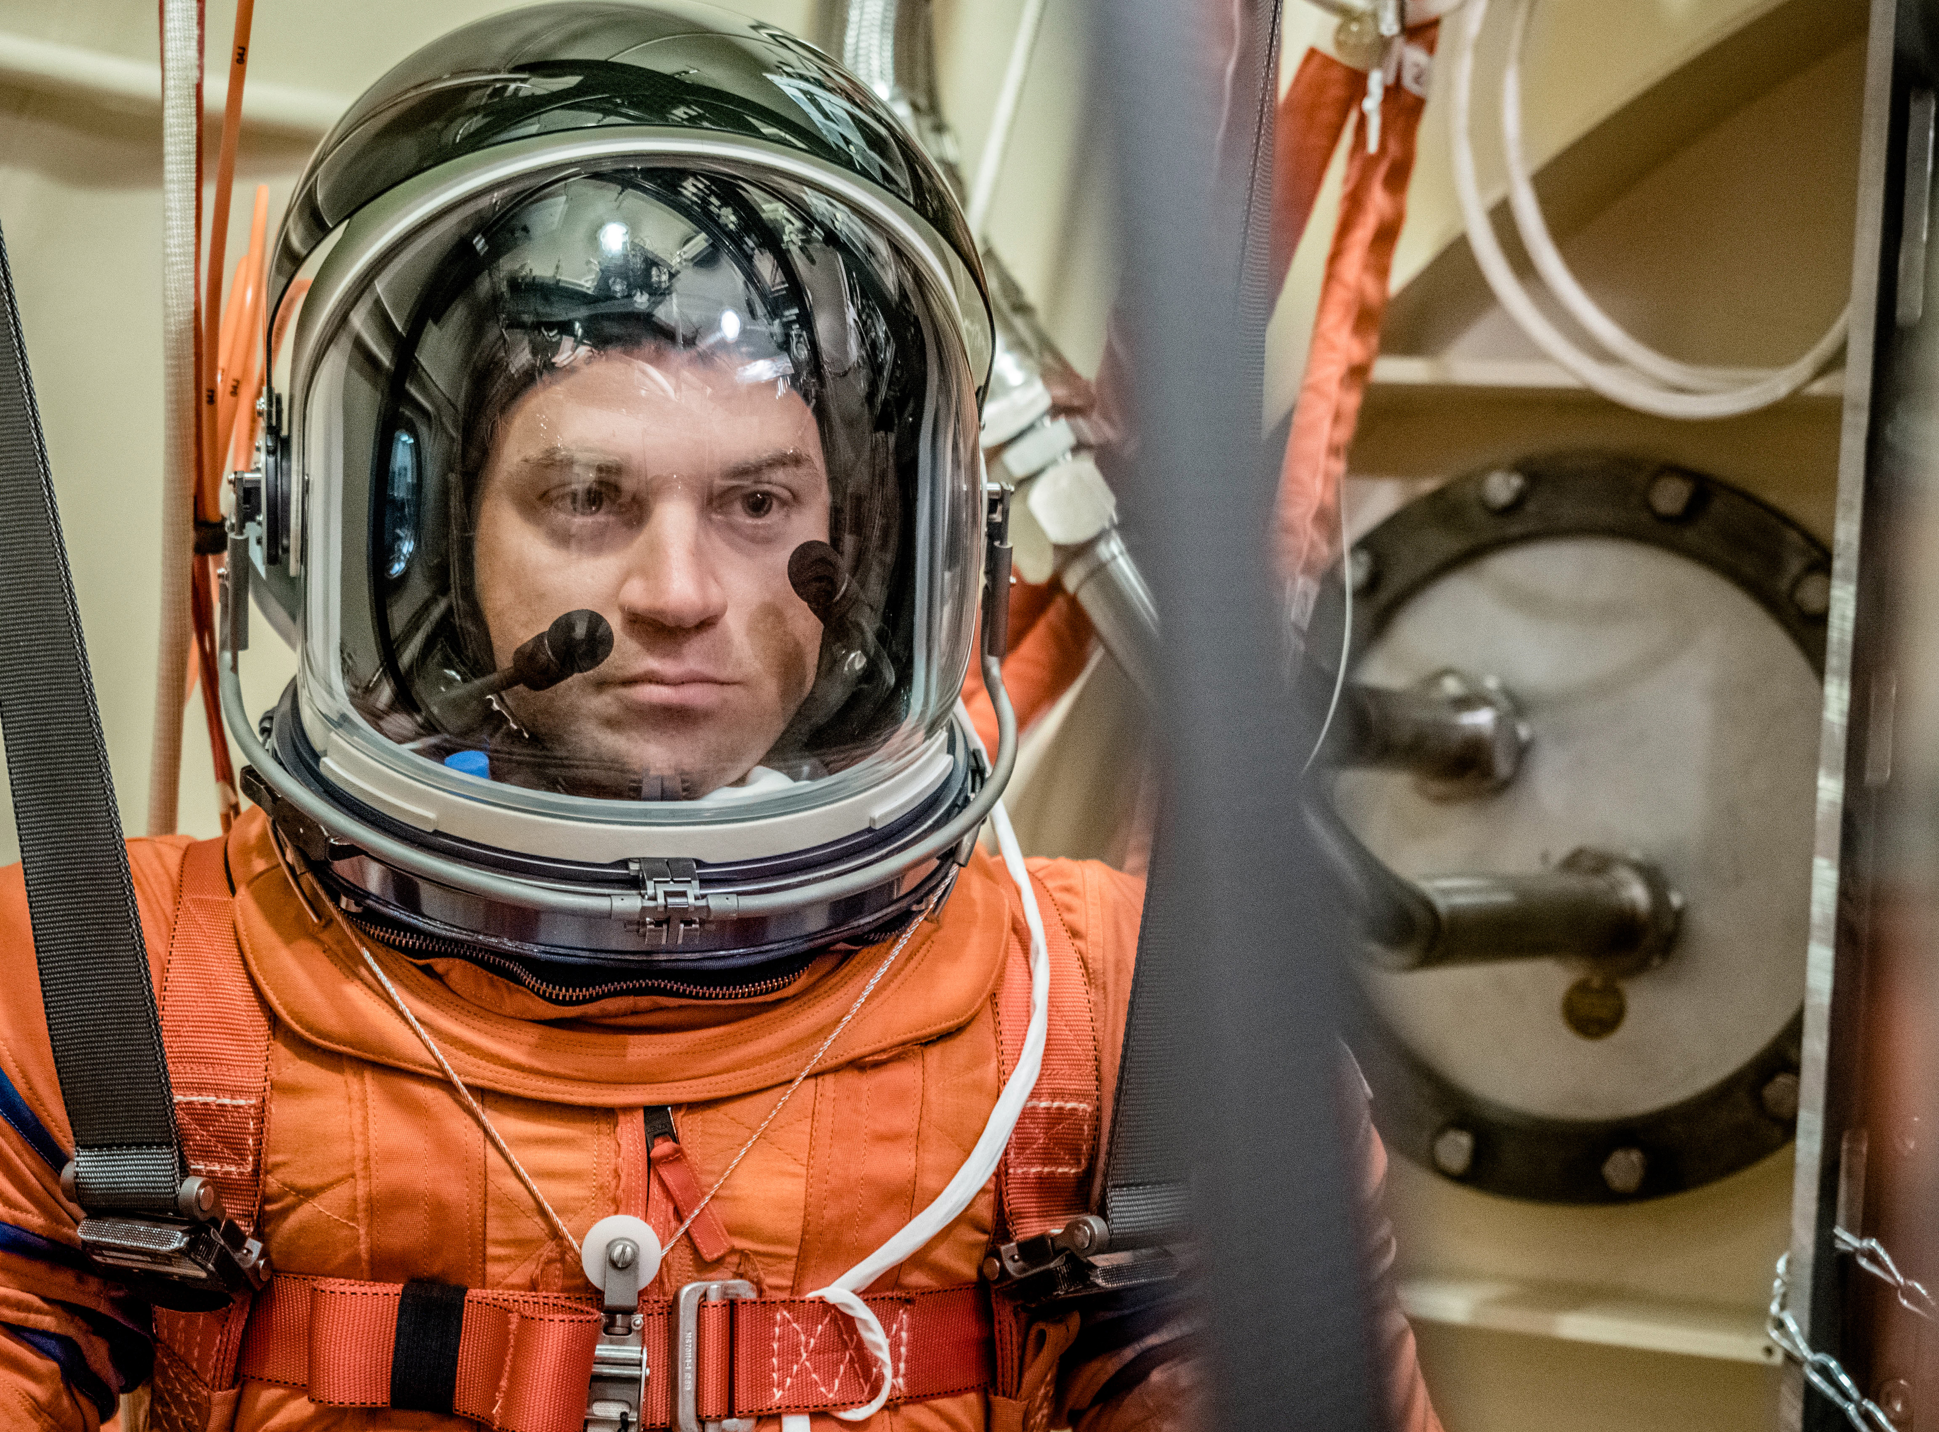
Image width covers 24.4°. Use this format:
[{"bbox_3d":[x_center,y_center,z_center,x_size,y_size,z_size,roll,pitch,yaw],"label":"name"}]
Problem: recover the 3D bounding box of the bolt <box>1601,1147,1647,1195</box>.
[{"bbox_3d":[0.350,0.244,2.401,0.023,0.024,0.012,4,1,28],"label":"bolt"}]

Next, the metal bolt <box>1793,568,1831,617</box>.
[{"bbox_3d":[0.444,-0.064,2.354,0.023,0.024,0.012,4,1,28],"label":"metal bolt"}]

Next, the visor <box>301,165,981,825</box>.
[{"bbox_3d":[-0.121,-0.083,1.660,0.257,0.247,0.150,1,3,-11],"label":"visor"}]

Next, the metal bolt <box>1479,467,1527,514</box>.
[{"bbox_3d":[0.290,-0.123,2.438,0.023,0.024,0.012,4,1,28],"label":"metal bolt"}]

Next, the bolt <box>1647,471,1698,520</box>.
[{"bbox_3d":[0.375,-0.118,2.392,0.023,0.024,0.012,4,1,28],"label":"bolt"}]

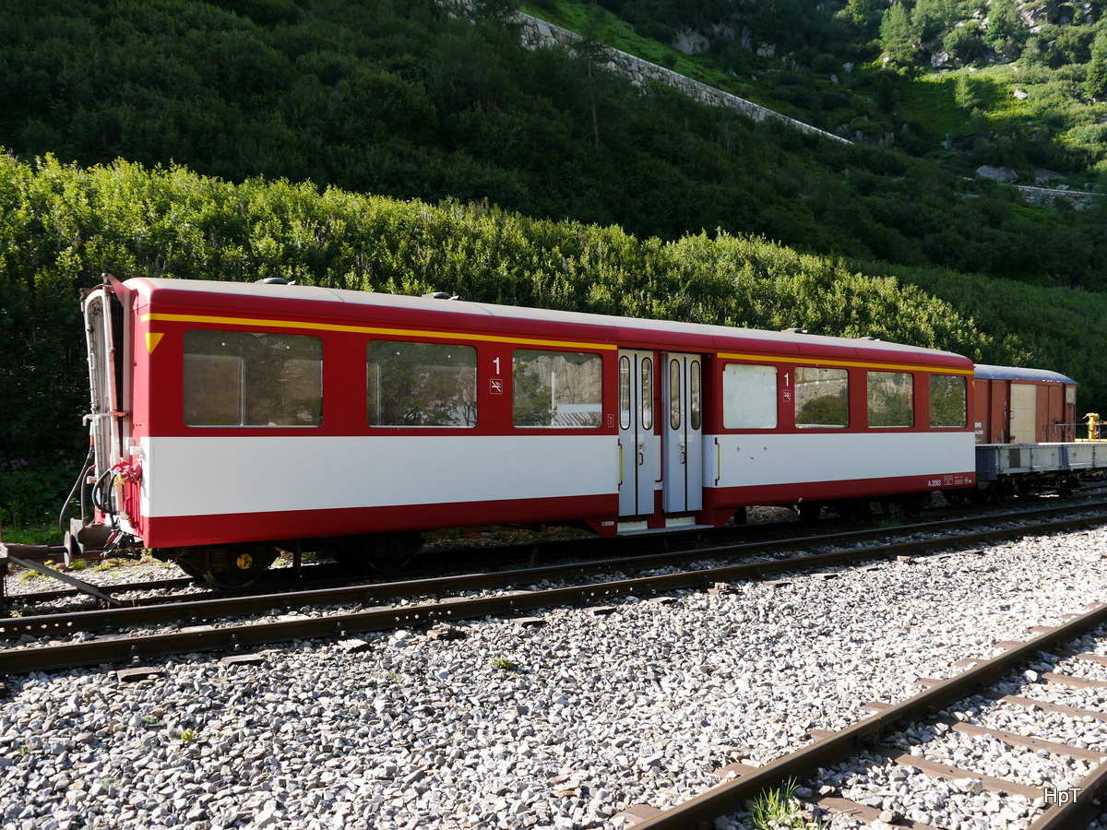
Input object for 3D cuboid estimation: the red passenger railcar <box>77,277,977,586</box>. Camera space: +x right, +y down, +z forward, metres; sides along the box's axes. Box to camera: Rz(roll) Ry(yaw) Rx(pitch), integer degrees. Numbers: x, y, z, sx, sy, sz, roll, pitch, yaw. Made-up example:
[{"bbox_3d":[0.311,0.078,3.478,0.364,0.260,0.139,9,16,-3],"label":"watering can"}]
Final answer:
[{"bbox_3d":[1.400,0.240,15.150,16.200,3.520,2.680,1,-1,-38],"label":"red passenger railcar"}]

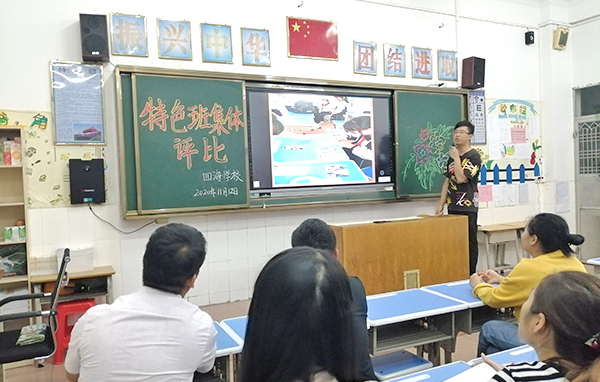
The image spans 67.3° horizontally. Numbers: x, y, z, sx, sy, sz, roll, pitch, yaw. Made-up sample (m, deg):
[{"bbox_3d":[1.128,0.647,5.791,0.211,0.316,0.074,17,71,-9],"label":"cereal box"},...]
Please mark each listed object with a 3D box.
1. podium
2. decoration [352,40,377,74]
[{"bbox_3d":[0.771,0.644,3.675,1.192,0.820,0.460,-3,2,-25],"label":"podium"},{"bbox_3d":[0.744,-1.490,5.047,0.303,0.365,0.025,-3,2,-25],"label":"decoration"}]

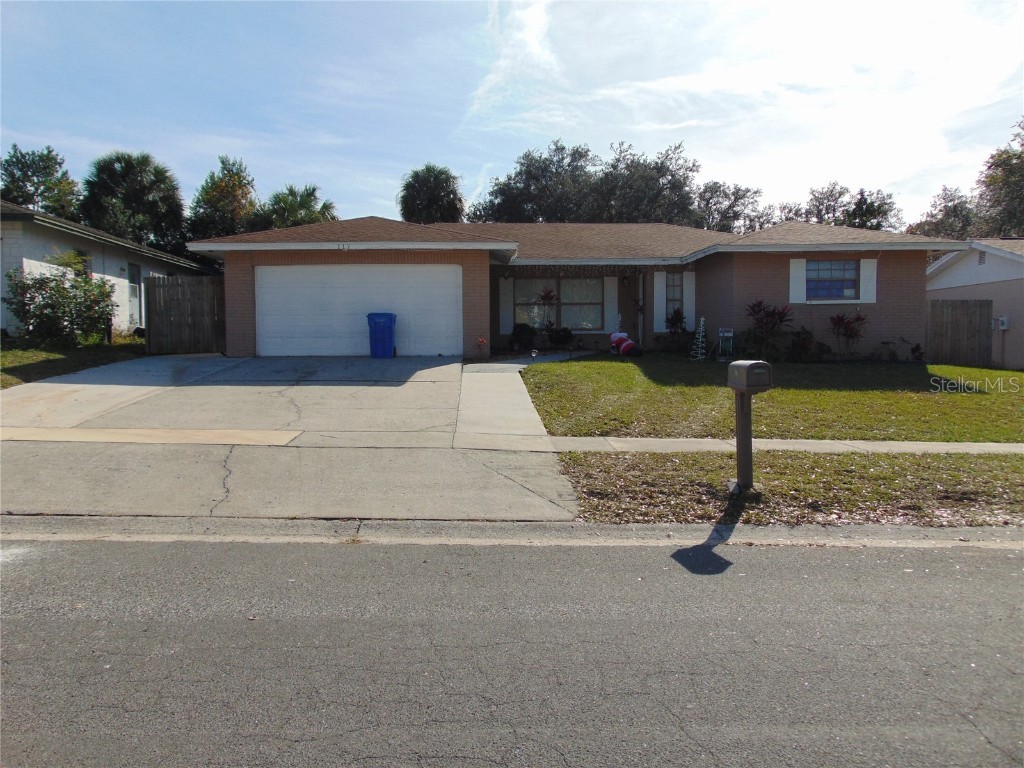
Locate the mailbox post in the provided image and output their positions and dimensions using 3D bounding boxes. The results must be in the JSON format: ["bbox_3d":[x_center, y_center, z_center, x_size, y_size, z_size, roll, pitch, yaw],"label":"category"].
[{"bbox_3d":[2.258,0.392,7.034,0.230,1.210,0.490,-1,3,-3],"label":"mailbox post"}]

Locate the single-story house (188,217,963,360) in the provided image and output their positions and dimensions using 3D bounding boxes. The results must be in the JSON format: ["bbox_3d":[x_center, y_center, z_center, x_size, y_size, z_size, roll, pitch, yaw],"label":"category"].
[{"bbox_3d":[1.431,-3.238,23.985,18.200,4.470,13.800,-1,3,-3],"label":"single-story house"}]

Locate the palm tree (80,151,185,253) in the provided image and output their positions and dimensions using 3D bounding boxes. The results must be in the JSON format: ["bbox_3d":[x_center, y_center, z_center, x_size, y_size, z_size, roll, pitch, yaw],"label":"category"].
[{"bbox_3d":[-15.175,-5.282,29.883,4.148,8.014,4.148,-1,3,-3],"label":"palm tree"}]

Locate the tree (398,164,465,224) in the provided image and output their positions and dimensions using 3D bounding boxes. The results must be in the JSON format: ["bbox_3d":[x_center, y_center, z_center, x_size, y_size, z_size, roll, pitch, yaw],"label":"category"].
[{"bbox_3d":[-4.536,-7.290,42.457,3.721,10.352,3.721,-1,3,-3],"label":"tree"}]

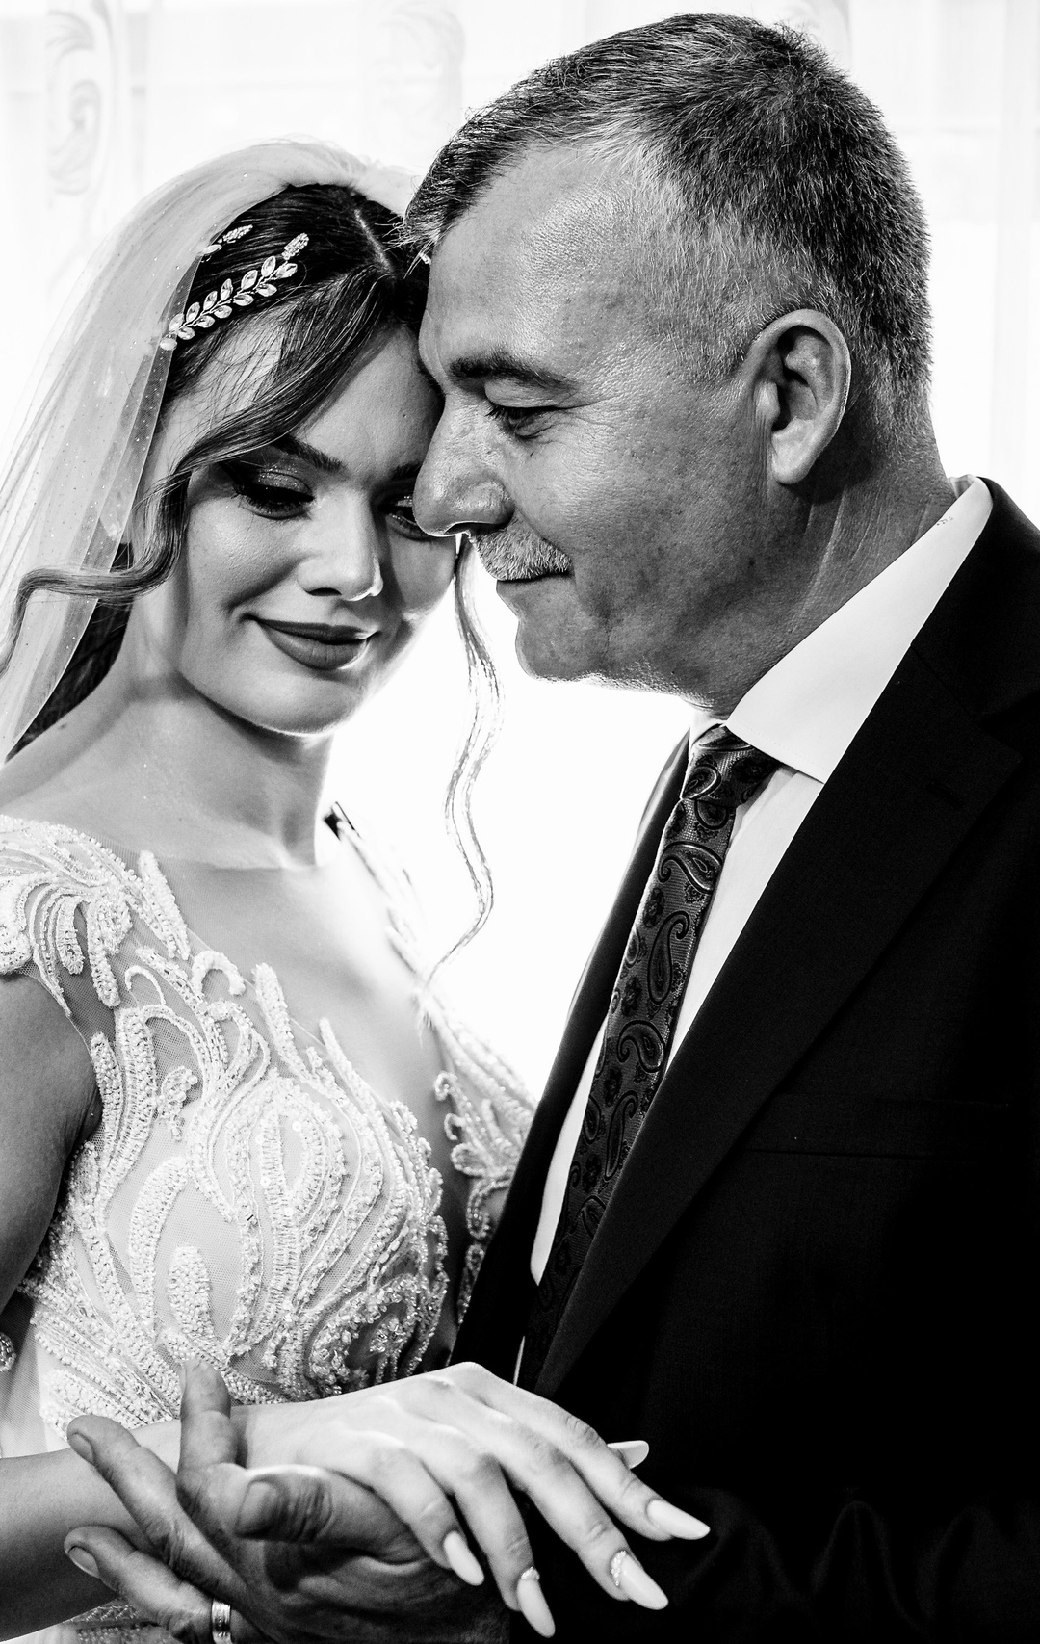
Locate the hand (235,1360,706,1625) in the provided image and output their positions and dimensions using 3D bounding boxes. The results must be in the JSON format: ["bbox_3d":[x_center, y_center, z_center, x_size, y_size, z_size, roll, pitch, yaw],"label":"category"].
[{"bbox_3d":[-0.018,0.243,0.860,0.175,0.065,0.090,18,25,-2],"label":"hand"}]

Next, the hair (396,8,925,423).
[{"bbox_3d":[0.061,-0.236,0.965,0.210,0.185,0.168,-17,6,-14],"label":"hair"}]

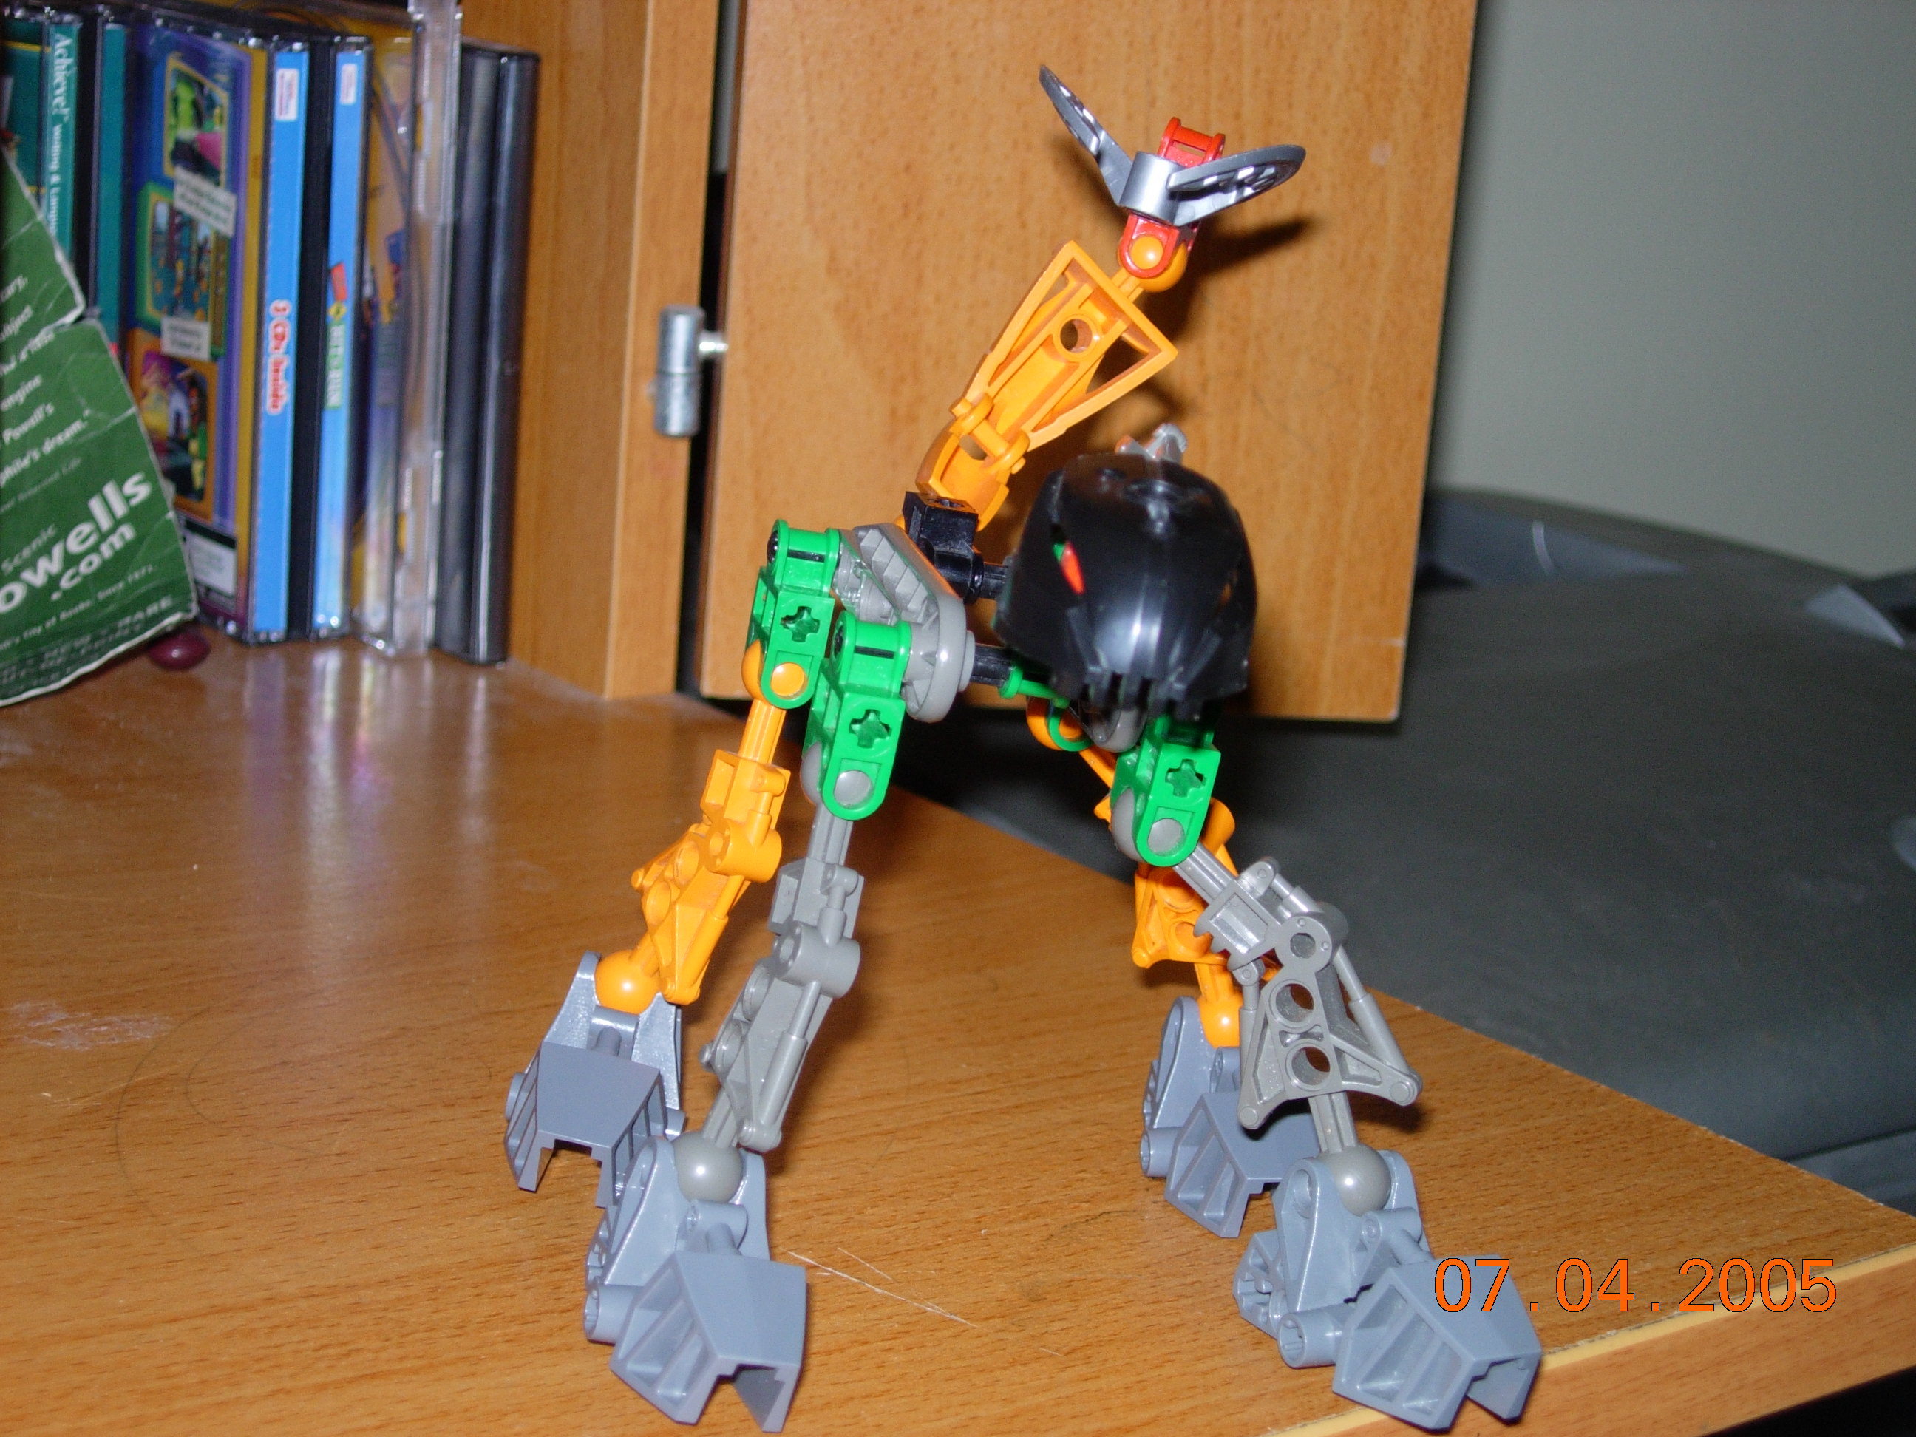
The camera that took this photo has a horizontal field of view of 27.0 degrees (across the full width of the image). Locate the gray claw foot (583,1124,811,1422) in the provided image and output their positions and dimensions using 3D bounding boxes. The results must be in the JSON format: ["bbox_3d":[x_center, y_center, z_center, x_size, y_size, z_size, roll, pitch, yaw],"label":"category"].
[{"bbox_3d":[-0.029,0.066,0.474,0.024,0.023,0.045,10,12,-22],"label":"gray claw foot"}]

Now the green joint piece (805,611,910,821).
[{"bbox_3d":[-0.012,0.000,0.494,0.008,0.024,0.013,7,14,-18],"label":"green joint piece"}]

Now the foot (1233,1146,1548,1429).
[{"bbox_3d":[0.054,0.069,0.489,0.024,0.023,0.045,-1,14,-30],"label":"foot"}]

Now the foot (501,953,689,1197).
[{"bbox_3d":[-0.048,0.048,0.542,0.024,0.023,0.045,13,17,1],"label":"foot"}]

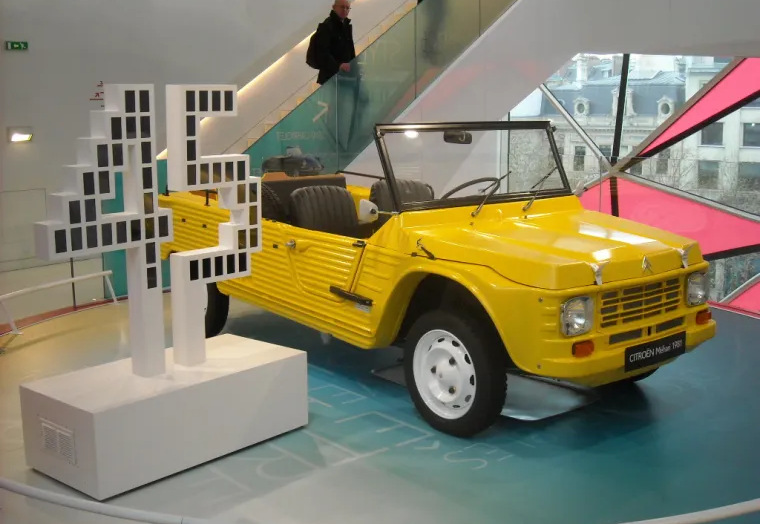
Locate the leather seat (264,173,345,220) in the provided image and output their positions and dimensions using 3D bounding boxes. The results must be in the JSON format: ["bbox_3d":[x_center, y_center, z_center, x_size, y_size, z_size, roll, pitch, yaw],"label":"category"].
[{"bbox_3d":[-0.599,-0.280,6.510,1.150,0.540,0.500,-9,13,-39],"label":"leather seat"}]

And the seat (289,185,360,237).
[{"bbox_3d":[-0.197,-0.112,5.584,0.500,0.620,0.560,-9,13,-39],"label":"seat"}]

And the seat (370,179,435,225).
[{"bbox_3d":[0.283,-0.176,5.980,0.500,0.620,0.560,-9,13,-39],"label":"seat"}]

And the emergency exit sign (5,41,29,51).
[{"bbox_3d":[-3.758,-2.236,10.000,0.260,0.095,0.040,-10,14,-43],"label":"emergency exit sign"}]

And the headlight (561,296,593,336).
[{"bbox_3d":[0.844,0.232,4.146,0.170,0.165,0.085,-9,13,-39],"label":"headlight"}]

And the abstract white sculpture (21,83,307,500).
[{"bbox_3d":[-0.941,0.036,4.249,0.563,1.606,1.145,8,13,40],"label":"abstract white sculpture"}]

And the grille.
[{"bbox_3d":[1.208,0.186,4.446,0.630,0.165,0.045,-9,13,-39],"label":"grille"}]

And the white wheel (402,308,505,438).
[{"bbox_3d":[0.348,0.516,4.539,0.145,0.595,0.595,-9,13,-39],"label":"white wheel"}]

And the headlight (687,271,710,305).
[{"bbox_3d":[1.556,0.129,4.731,0.170,0.165,0.085,-9,13,-39],"label":"headlight"}]

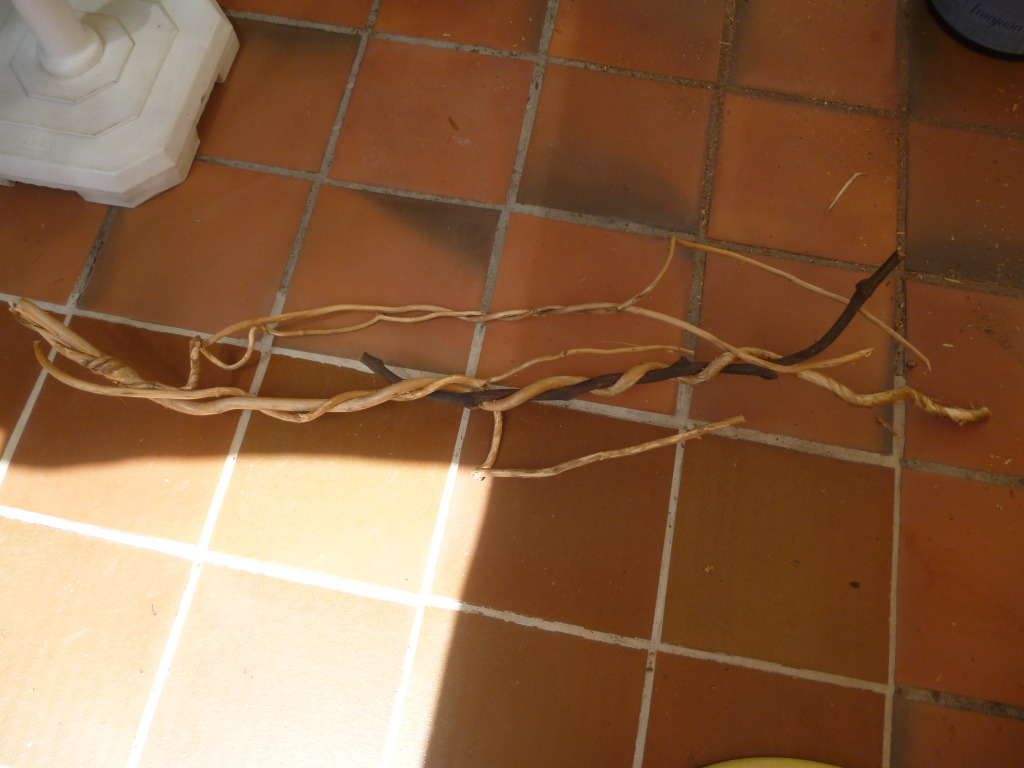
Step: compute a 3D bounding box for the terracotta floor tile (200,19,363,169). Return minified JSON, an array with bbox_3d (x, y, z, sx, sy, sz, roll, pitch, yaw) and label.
[{"bbox_3d":[-0.430,-0.498,1.408,0.289,0.012,0.286,10,69,3],"label":"terracotta floor tile"}]

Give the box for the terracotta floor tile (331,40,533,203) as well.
[{"bbox_3d":[-0.128,-0.444,1.389,0.289,0.012,0.286,10,69,3],"label":"terracotta floor tile"}]

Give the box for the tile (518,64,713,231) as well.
[{"bbox_3d":[0.176,-0.393,1.372,0.289,0.012,0.286,10,69,3],"label":"tile"}]

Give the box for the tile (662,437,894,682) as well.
[{"bbox_3d":[0.366,0.228,1.129,0.289,0.012,0.286,10,69,3],"label":"tile"}]

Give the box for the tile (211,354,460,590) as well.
[{"bbox_3d":[-0.241,0.117,1.167,0.289,0.012,0.286,10,69,3],"label":"tile"}]

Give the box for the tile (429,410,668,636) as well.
[{"bbox_3d":[0.062,0.177,1.147,0.289,0.012,0.286,10,69,3],"label":"tile"}]

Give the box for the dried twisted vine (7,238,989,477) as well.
[{"bbox_3d":[-0.033,-0.035,1.183,1.370,0.080,0.345,-6,69,-3],"label":"dried twisted vine"}]

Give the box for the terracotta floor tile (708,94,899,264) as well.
[{"bbox_3d":[0.479,-0.338,1.353,0.289,0.012,0.286,10,69,3],"label":"terracotta floor tile"}]

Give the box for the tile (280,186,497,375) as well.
[{"bbox_3d":[-0.184,-0.164,1.279,0.289,0.012,0.286,10,69,3],"label":"tile"}]

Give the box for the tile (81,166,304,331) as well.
[{"bbox_3d":[-0.488,-0.217,1.297,0.289,0.012,0.286,10,69,3],"label":"tile"}]

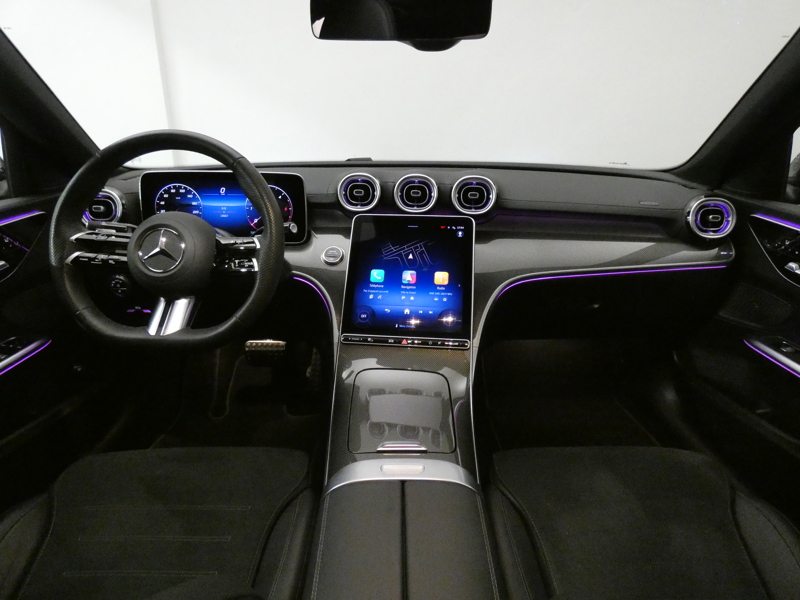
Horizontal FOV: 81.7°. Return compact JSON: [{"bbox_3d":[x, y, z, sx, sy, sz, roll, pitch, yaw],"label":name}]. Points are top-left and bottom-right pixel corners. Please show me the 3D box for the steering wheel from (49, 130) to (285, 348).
[{"bbox_3d":[-0.376,-0.097,0.745,0.372,0.355,0.100,1,-4,0],"label":"steering wheel"}]

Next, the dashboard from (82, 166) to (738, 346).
[{"bbox_3d":[0.013,-0.114,0.936,1.330,0.300,0.430,1,19,0],"label":"dashboard"}]

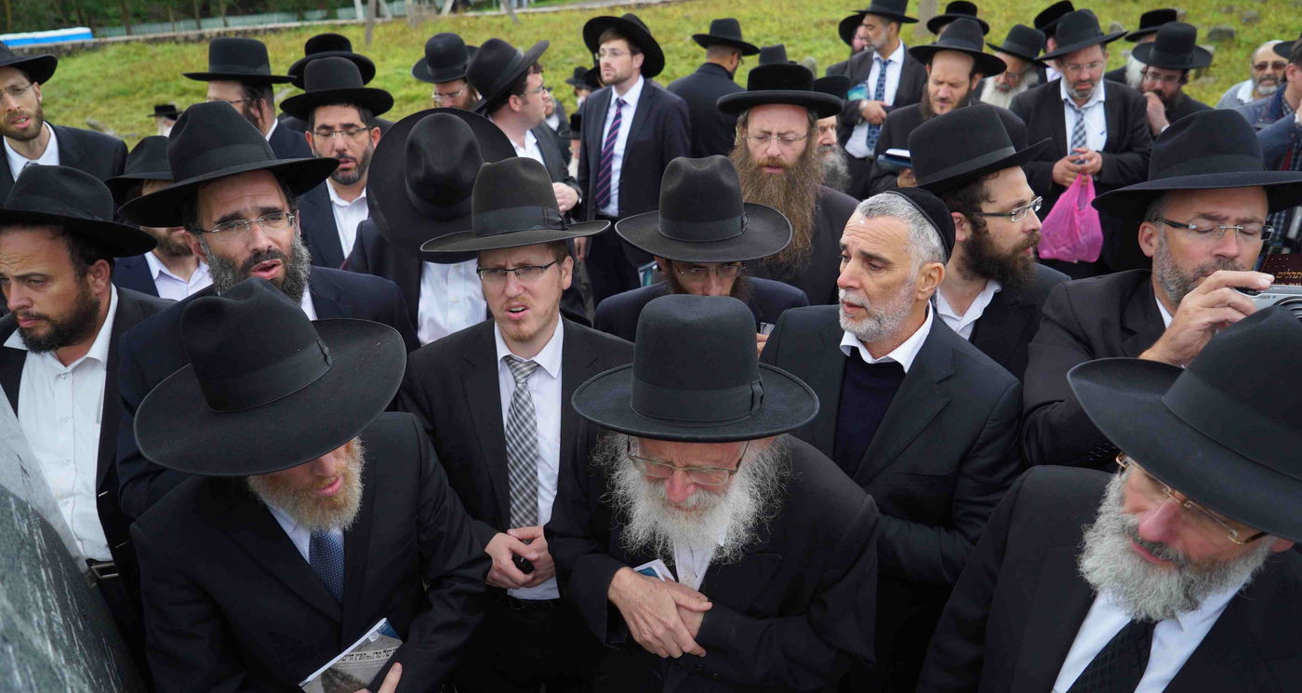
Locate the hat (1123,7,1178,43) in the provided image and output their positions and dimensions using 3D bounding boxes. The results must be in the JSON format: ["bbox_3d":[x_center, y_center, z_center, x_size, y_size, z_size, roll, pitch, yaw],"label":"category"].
[{"bbox_3d":[2.404,-1.522,4.100,0.335,0.140,0.320,-20,22,-17],"label":"hat"}]

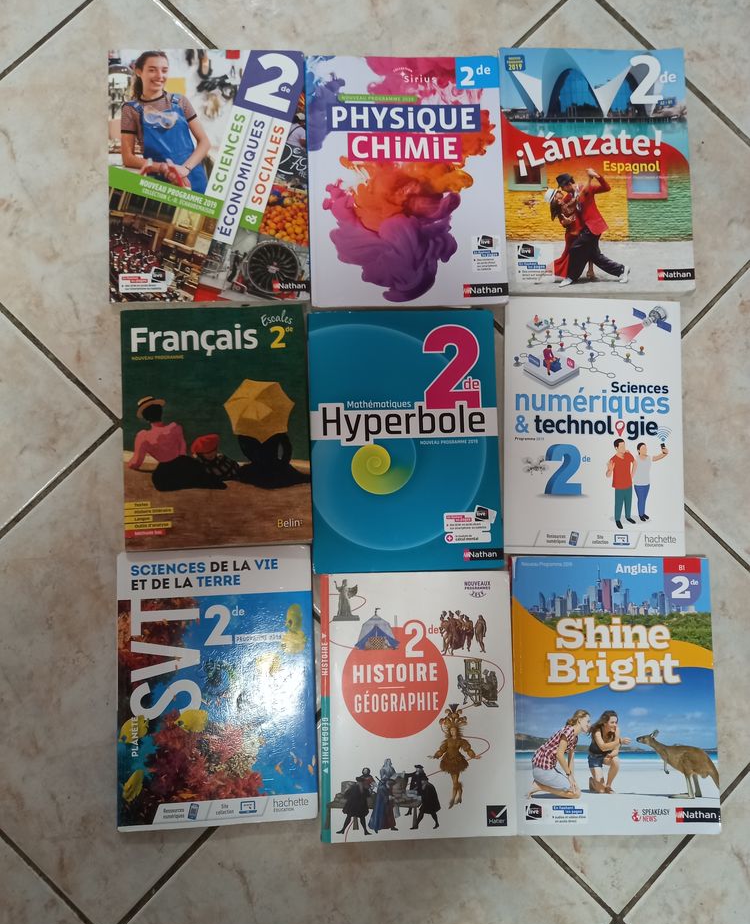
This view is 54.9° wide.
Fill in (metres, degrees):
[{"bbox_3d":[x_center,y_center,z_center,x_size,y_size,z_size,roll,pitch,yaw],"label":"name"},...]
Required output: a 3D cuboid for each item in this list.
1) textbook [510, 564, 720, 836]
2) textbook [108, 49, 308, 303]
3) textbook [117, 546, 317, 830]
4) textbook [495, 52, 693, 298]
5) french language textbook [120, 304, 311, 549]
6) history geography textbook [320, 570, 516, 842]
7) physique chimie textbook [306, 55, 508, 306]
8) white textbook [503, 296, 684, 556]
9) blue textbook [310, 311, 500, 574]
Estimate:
[{"bbox_3d":[0.249,0.241,0.757,0.213,0.016,0.282,0,85,-3],"label":"textbook"},{"bbox_3d":[-0.178,-0.308,0.782,0.210,0.016,0.281,-1,85,-4],"label":"textbook"},{"bbox_3d":[-0.159,0.225,0.734,0.195,0.017,0.272,-2,85,-4],"label":"textbook"},{"bbox_3d":[0.247,-0.325,0.810,0.213,0.015,0.281,-1,85,-4],"label":"textbook"},{"bbox_3d":[-0.164,-0.037,0.756,0.189,0.020,0.248,-3,85,-4],"label":"french language textbook"},{"bbox_3d":[0.044,0.247,0.743,0.195,0.018,0.264,0,85,-3],"label":"history geography textbook"},{"bbox_3d":[0.035,-0.307,0.794,0.213,0.018,0.283,-2,85,-4],"label":"physique chimie textbook"},{"bbox_3d":[0.237,-0.039,0.784,0.196,0.012,0.278,1,85,-3],"label":"white textbook"},{"bbox_3d":[0.033,-0.023,0.768,0.198,0.018,0.276,-1,85,-4],"label":"blue textbook"}]

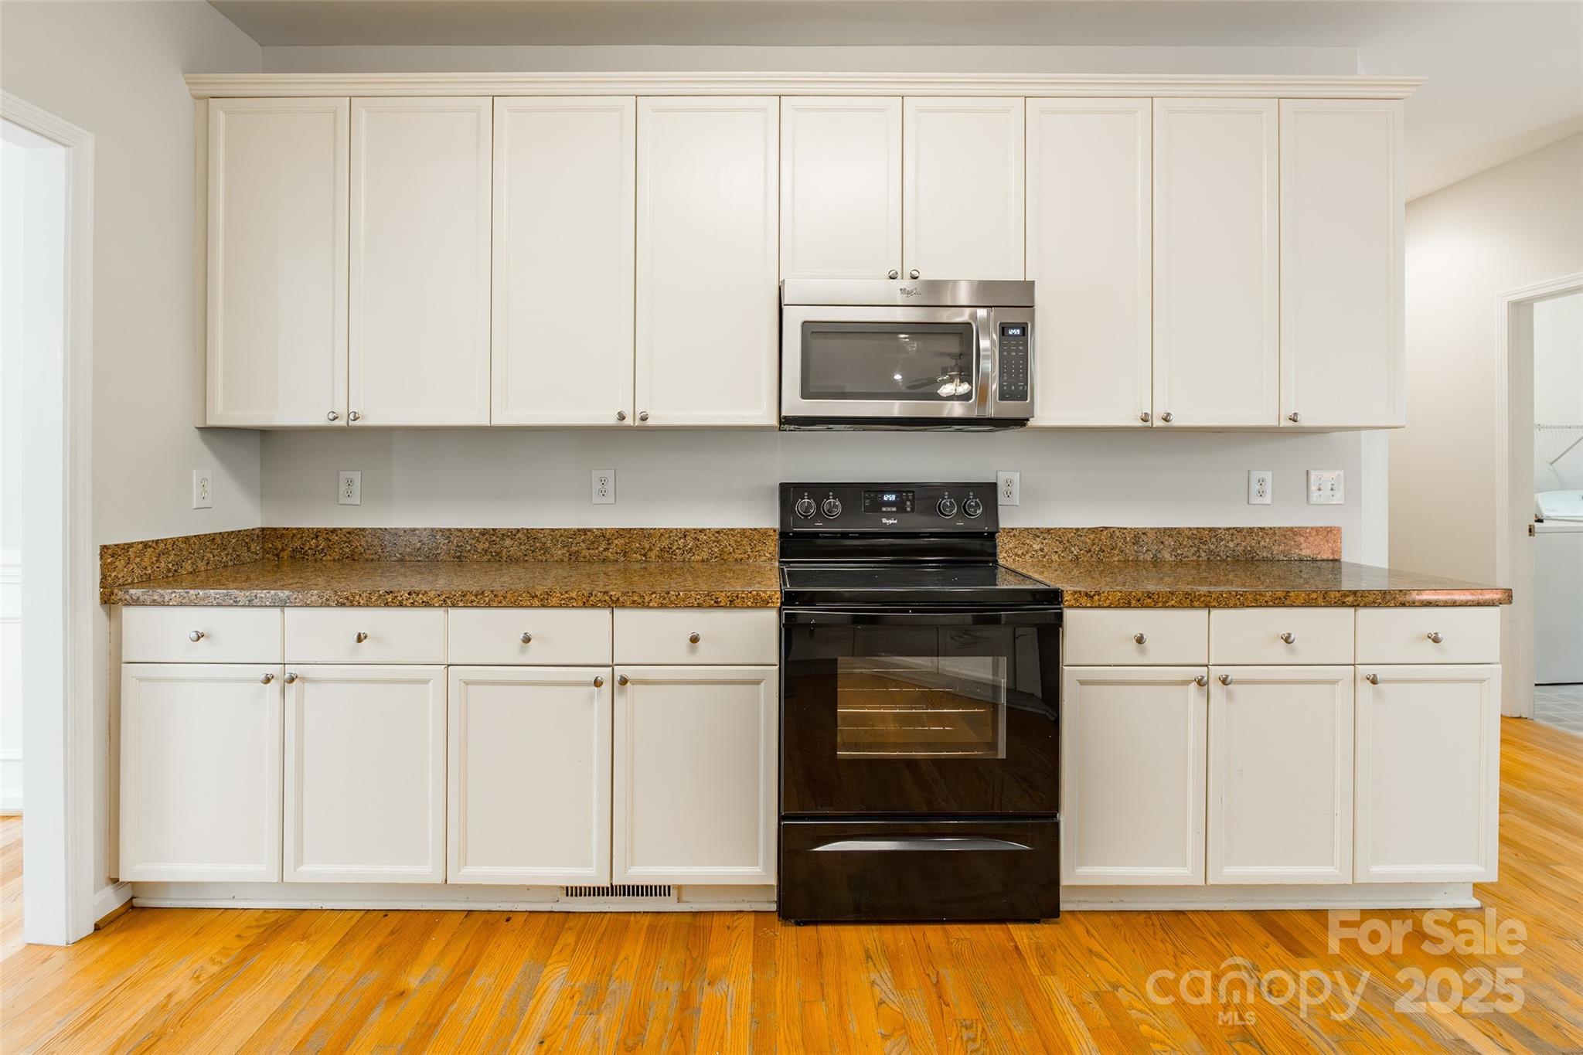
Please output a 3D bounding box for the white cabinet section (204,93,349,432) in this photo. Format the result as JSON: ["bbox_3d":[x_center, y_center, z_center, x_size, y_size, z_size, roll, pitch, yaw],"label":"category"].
[{"bbox_3d":[-1.609,-0.834,2.360,0.445,1.027,0.320,0,2,-1],"label":"white cabinet section"}]

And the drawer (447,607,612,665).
[{"bbox_3d":[-0.711,0.288,2.115,0.445,0.158,0.420,0,2,0],"label":"drawer"}]

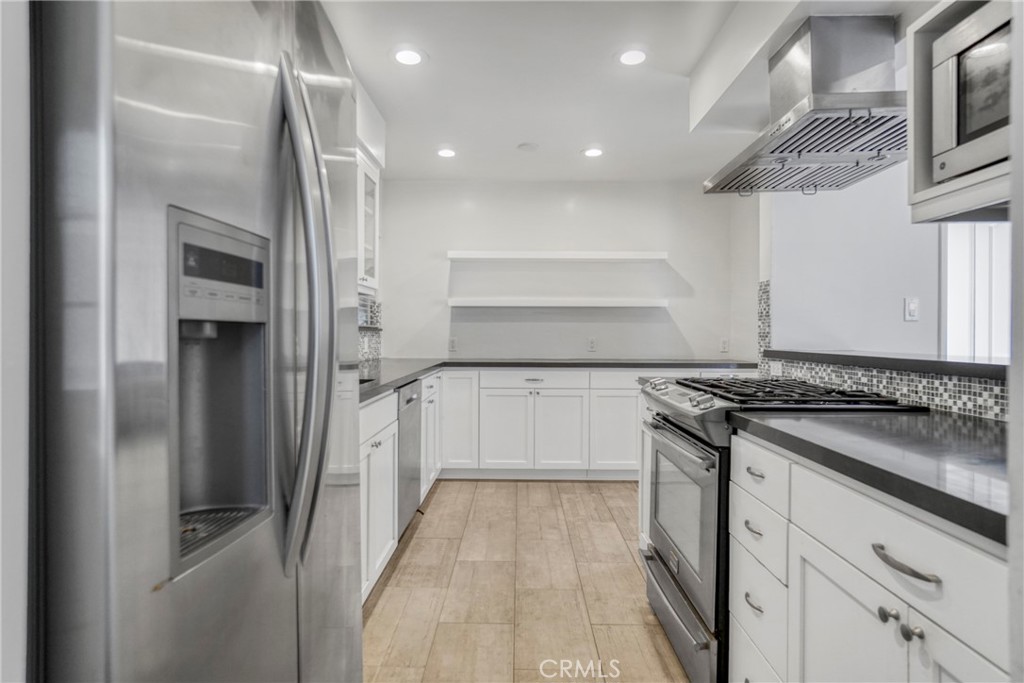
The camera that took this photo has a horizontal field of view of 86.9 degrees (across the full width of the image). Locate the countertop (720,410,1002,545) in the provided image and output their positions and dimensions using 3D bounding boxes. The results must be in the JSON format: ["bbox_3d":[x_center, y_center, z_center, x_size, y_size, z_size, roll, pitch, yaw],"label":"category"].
[{"bbox_3d":[0.932,0.230,1.012,0.645,0.038,1.065,0,1,1],"label":"countertop"}]

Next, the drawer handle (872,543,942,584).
[{"bbox_3d":[0.614,0.355,0.867,0.030,0.020,0.149,0,1,1],"label":"drawer handle"}]

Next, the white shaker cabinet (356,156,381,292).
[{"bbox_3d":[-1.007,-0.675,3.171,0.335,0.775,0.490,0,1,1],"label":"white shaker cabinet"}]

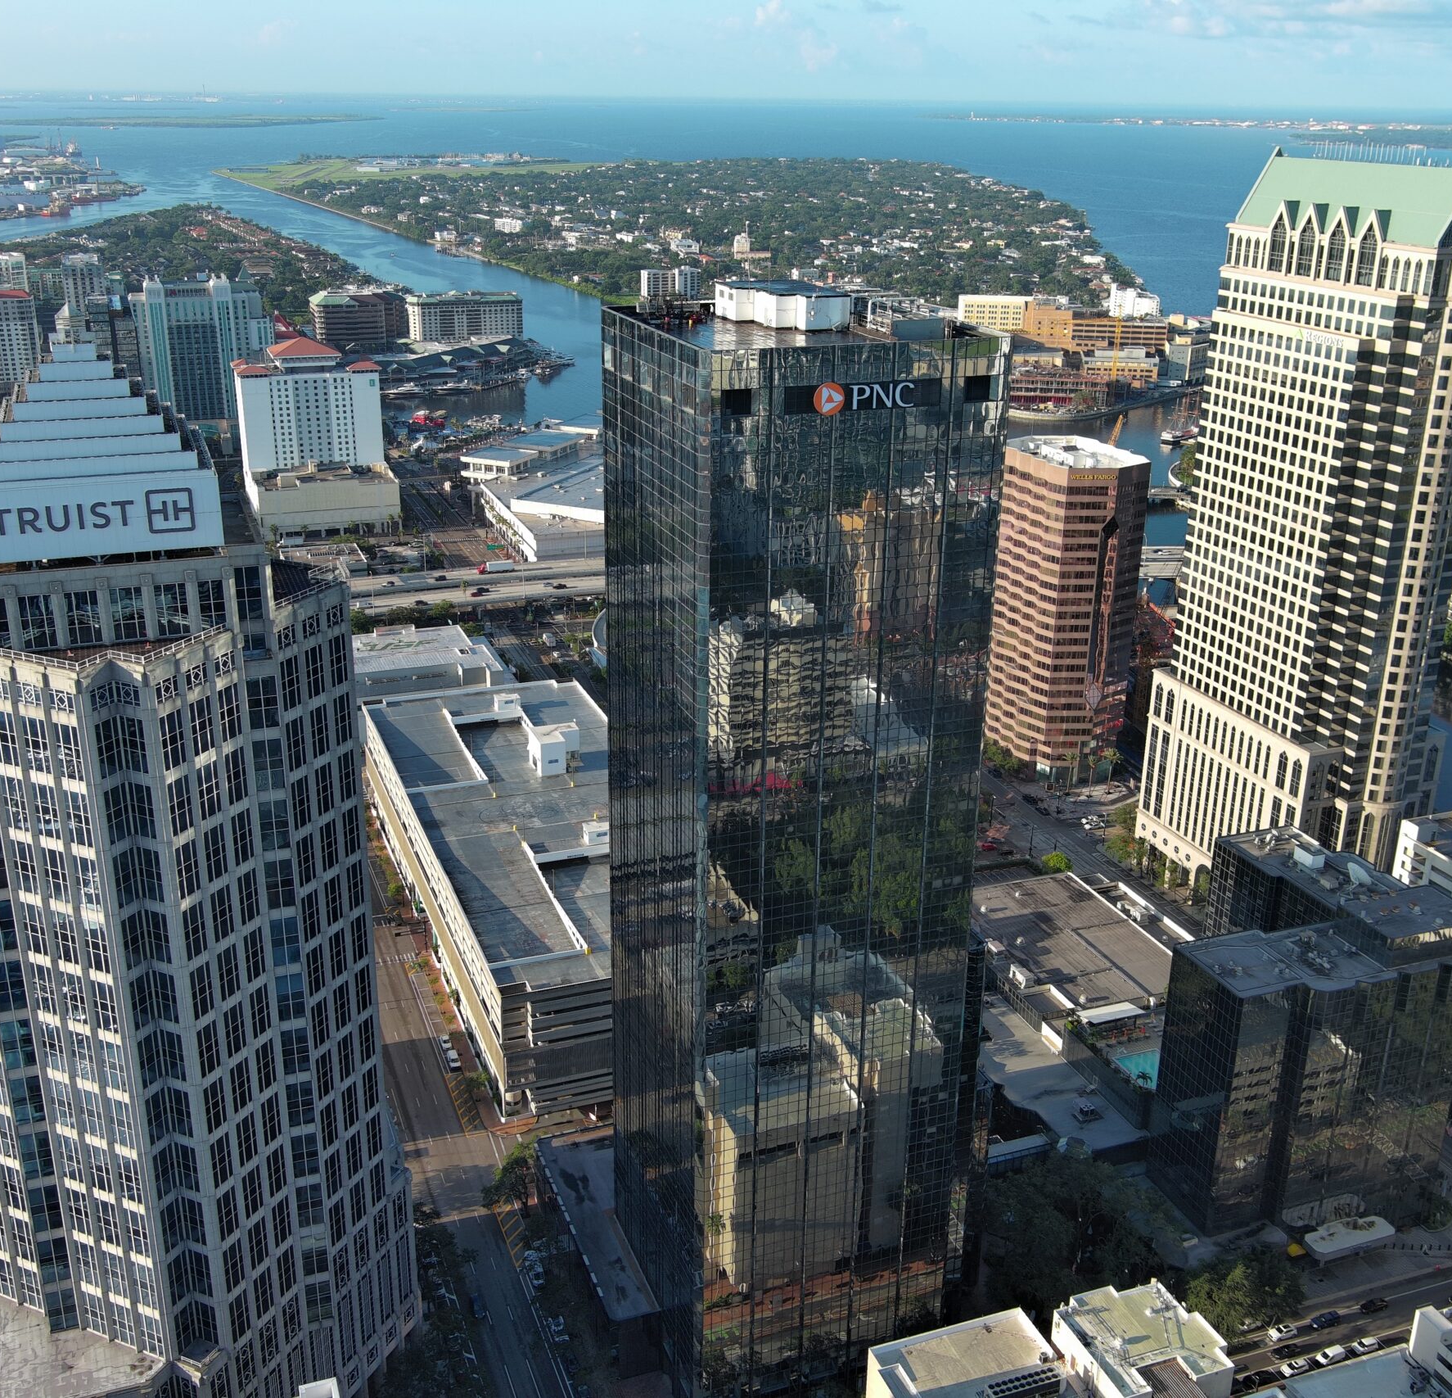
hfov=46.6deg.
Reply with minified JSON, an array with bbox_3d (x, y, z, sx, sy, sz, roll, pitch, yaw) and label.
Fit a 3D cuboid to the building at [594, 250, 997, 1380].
[{"bbox_3d":[8.350,22.140,250.210,41.500,163.500,43.200,-7,21,-21],"label":"building"}]

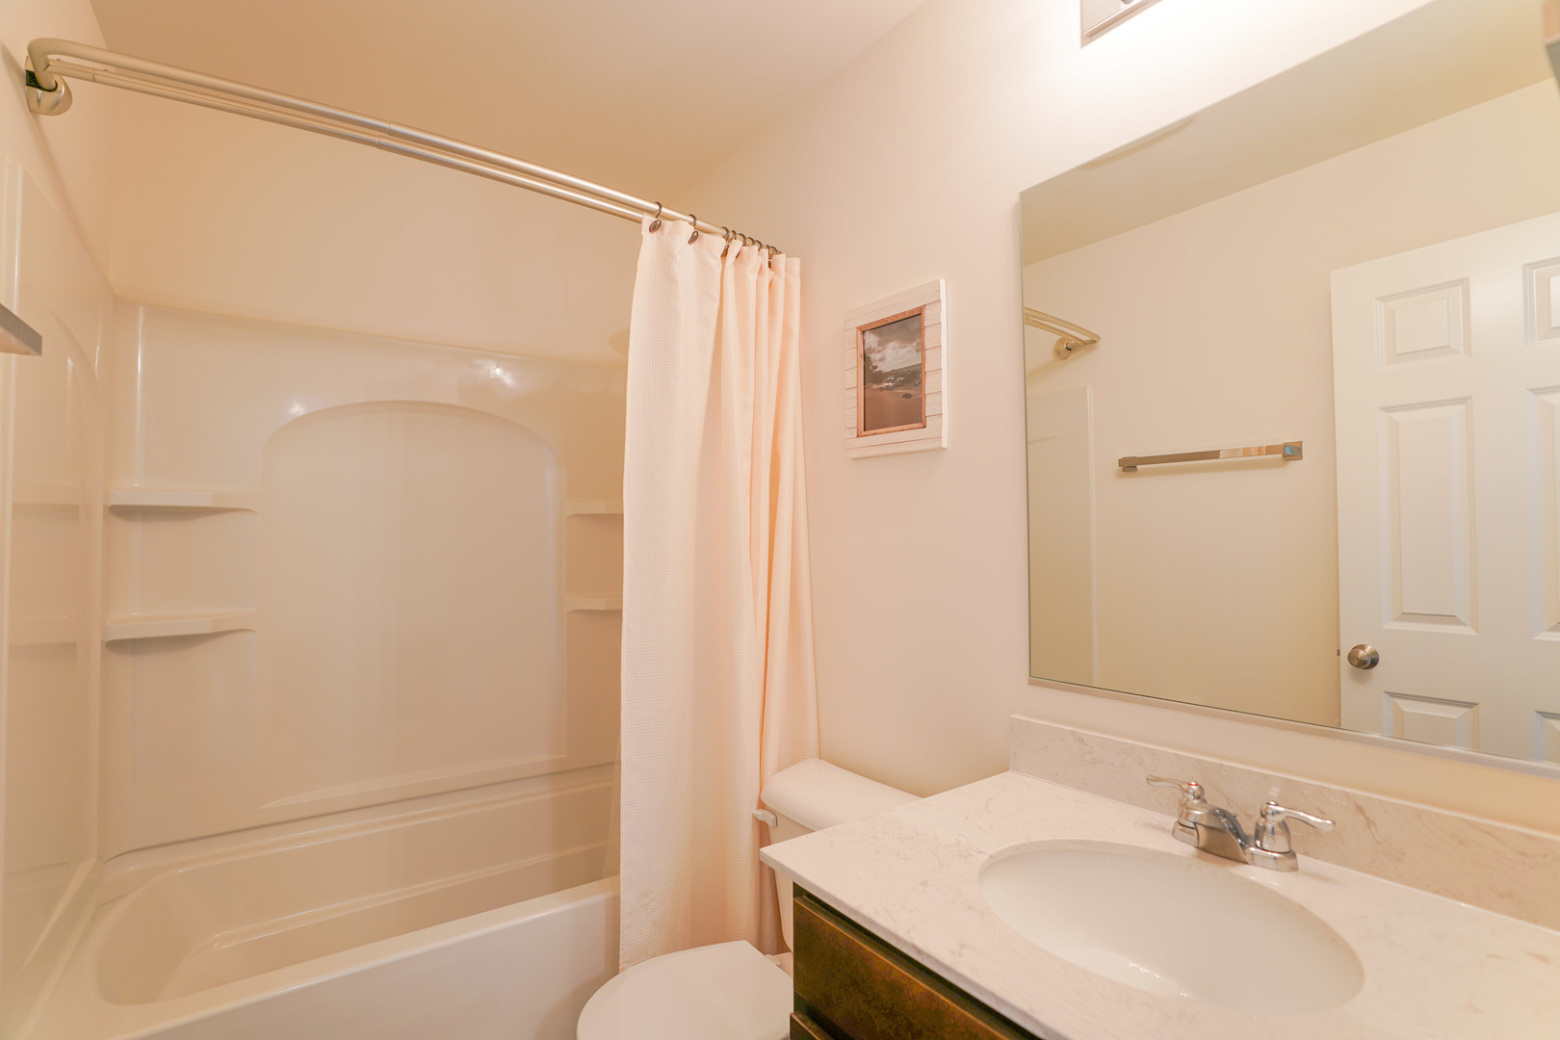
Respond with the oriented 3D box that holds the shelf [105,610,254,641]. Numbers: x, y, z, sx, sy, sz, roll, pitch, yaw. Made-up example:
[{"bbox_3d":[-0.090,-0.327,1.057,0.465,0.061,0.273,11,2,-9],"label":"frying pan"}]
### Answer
[{"bbox_3d":[-1.457,0.255,1.705,0.275,0.044,0.115,2,-3,-37],"label":"shelf"}]

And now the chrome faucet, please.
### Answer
[{"bbox_3d":[0.579,0.410,0.915,0.150,0.090,0.225,2,-3,-37],"label":"chrome faucet"}]

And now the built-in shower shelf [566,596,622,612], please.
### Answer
[{"bbox_3d":[-0.579,0.278,2.360,0.275,0.042,0.115,2,-3,-37],"label":"built-in shower shelf"}]

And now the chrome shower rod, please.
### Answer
[{"bbox_3d":[-0.563,-0.693,1.480,1.440,0.090,0.250,2,-3,-37],"label":"chrome shower rod"}]

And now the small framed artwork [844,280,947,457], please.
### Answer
[{"bbox_3d":[0.254,-0.325,1.556,0.022,0.352,0.293,2,-3,-37],"label":"small framed artwork"}]

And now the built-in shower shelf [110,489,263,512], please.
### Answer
[{"bbox_3d":[-1.457,-0.050,1.717,0.275,0.042,0.115,2,-3,-37],"label":"built-in shower shelf"}]

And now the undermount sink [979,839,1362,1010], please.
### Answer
[{"bbox_3d":[0.433,0.526,0.808,0.365,0.150,0.400,2,-3,-37],"label":"undermount sink"}]

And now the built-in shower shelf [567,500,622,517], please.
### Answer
[{"bbox_3d":[-0.579,-0.038,2.372,0.275,0.042,0.115,2,-3,-37],"label":"built-in shower shelf"}]

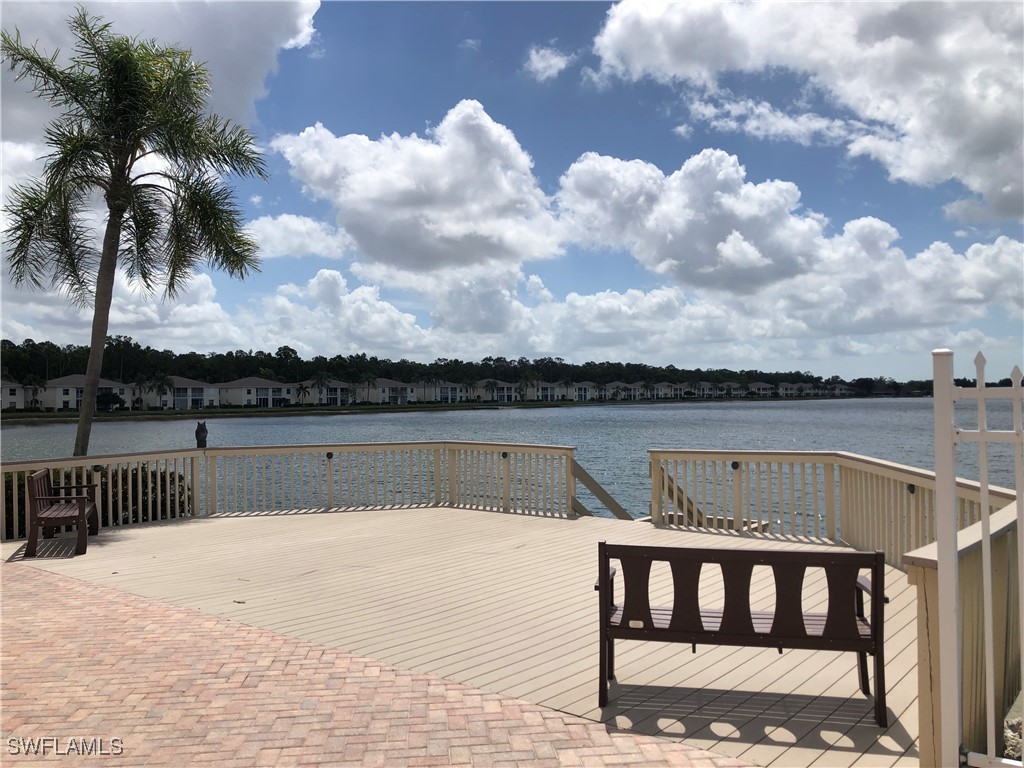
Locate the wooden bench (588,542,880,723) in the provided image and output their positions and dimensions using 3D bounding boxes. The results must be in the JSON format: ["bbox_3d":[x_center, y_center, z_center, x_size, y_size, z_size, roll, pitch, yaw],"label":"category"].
[{"bbox_3d":[1.271,1.325,4.712,1.530,0.905,0.620,-1,-1,14],"label":"wooden bench"}]

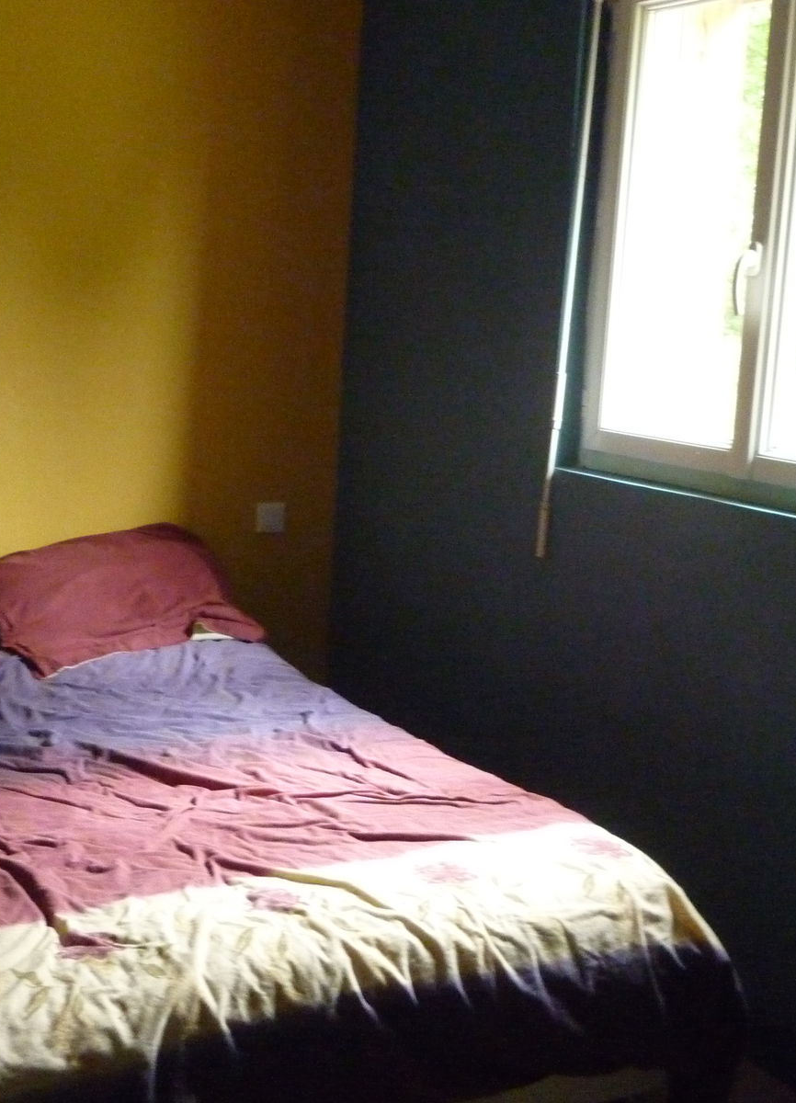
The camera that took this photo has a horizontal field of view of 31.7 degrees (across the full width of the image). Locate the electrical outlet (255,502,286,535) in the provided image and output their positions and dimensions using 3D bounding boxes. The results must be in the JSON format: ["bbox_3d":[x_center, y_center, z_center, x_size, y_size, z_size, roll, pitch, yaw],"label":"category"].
[{"bbox_3d":[-0.356,-0.095,3.920,0.083,0.083,0.015,-1,10,-27],"label":"electrical outlet"}]

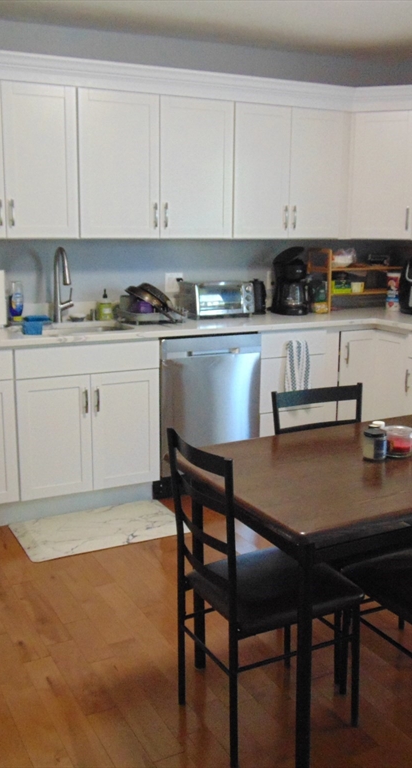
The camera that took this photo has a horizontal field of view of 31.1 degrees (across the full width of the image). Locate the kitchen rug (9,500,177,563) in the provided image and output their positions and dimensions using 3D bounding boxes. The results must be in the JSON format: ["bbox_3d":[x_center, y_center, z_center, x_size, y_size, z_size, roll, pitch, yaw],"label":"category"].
[{"bbox_3d":[-0.527,0.699,3.597,0.777,0.012,0.470,-5,13,-26],"label":"kitchen rug"}]

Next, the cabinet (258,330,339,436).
[{"bbox_3d":[0.395,0.028,4.546,0.525,0.793,0.622,-5,13,-26],"label":"cabinet"}]

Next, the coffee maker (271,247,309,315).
[{"bbox_3d":[0.530,-0.657,4.691,0.190,0.410,0.230,-5,13,-26],"label":"coffee maker"}]

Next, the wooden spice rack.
[{"bbox_3d":[1.005,-0.699,4.926,0.585,0.403,0.245,-5,13,-26],"label":"wooden spice rack"}]

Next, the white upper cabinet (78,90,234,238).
[{"bbox_3d":[-0.314,-1.187,4.117,0.911,0.746,0.313,-5,13,-26],"label":"white upper cabinet"}]

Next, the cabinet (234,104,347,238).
[{"bbox_3d":[0.436,-1.258,4.491,0.771,0.746,0.313,-5,13,-26],"label":"cabinet"}]

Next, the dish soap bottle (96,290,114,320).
[{"bbox_3d":[-0.576,-0.450,4.236,0.085,0.172,0.062,-5,13,-26],"label":"dish soap bottle"}]

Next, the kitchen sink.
[{"bbox_3d":[-0.712,-0.204,3.959,0.610,0.200,0.420,-5,13,-26],"label":"kitchen sink"}]

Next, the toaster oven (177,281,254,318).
[{"bbox_3d":[0.044,-0.508,4.434,0.383,0.210,0.261,-5,13,-26],"label":"toaster oven"}]

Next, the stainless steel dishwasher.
[{"bbox_3d":[-0.099,0.098,4.308,0.617,0.853,0.608,-5,13,-26],"label":"stainless steel dishwasher"}]

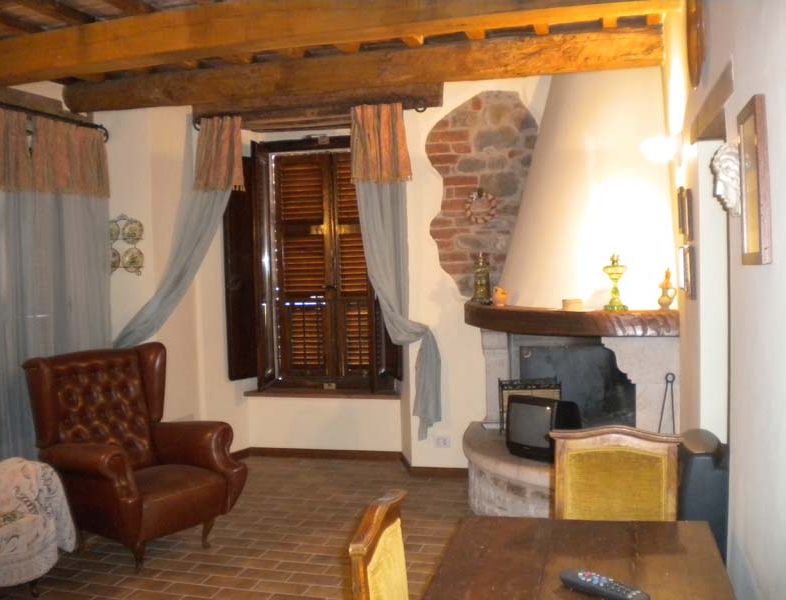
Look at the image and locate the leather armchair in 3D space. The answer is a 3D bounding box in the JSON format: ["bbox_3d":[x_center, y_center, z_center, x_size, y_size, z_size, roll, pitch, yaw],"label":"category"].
[{"bbox_3d":[-1.379,0.818,4.376,0.750,1.071,0.826,1,4,39],"label":"leather armchair"}]

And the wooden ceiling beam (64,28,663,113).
[{"bbox_3d":[-0.359,-1.369,4.923,3.764,0.220,0.220,-1,3,15],"label":"wooden ceiling beam"}]

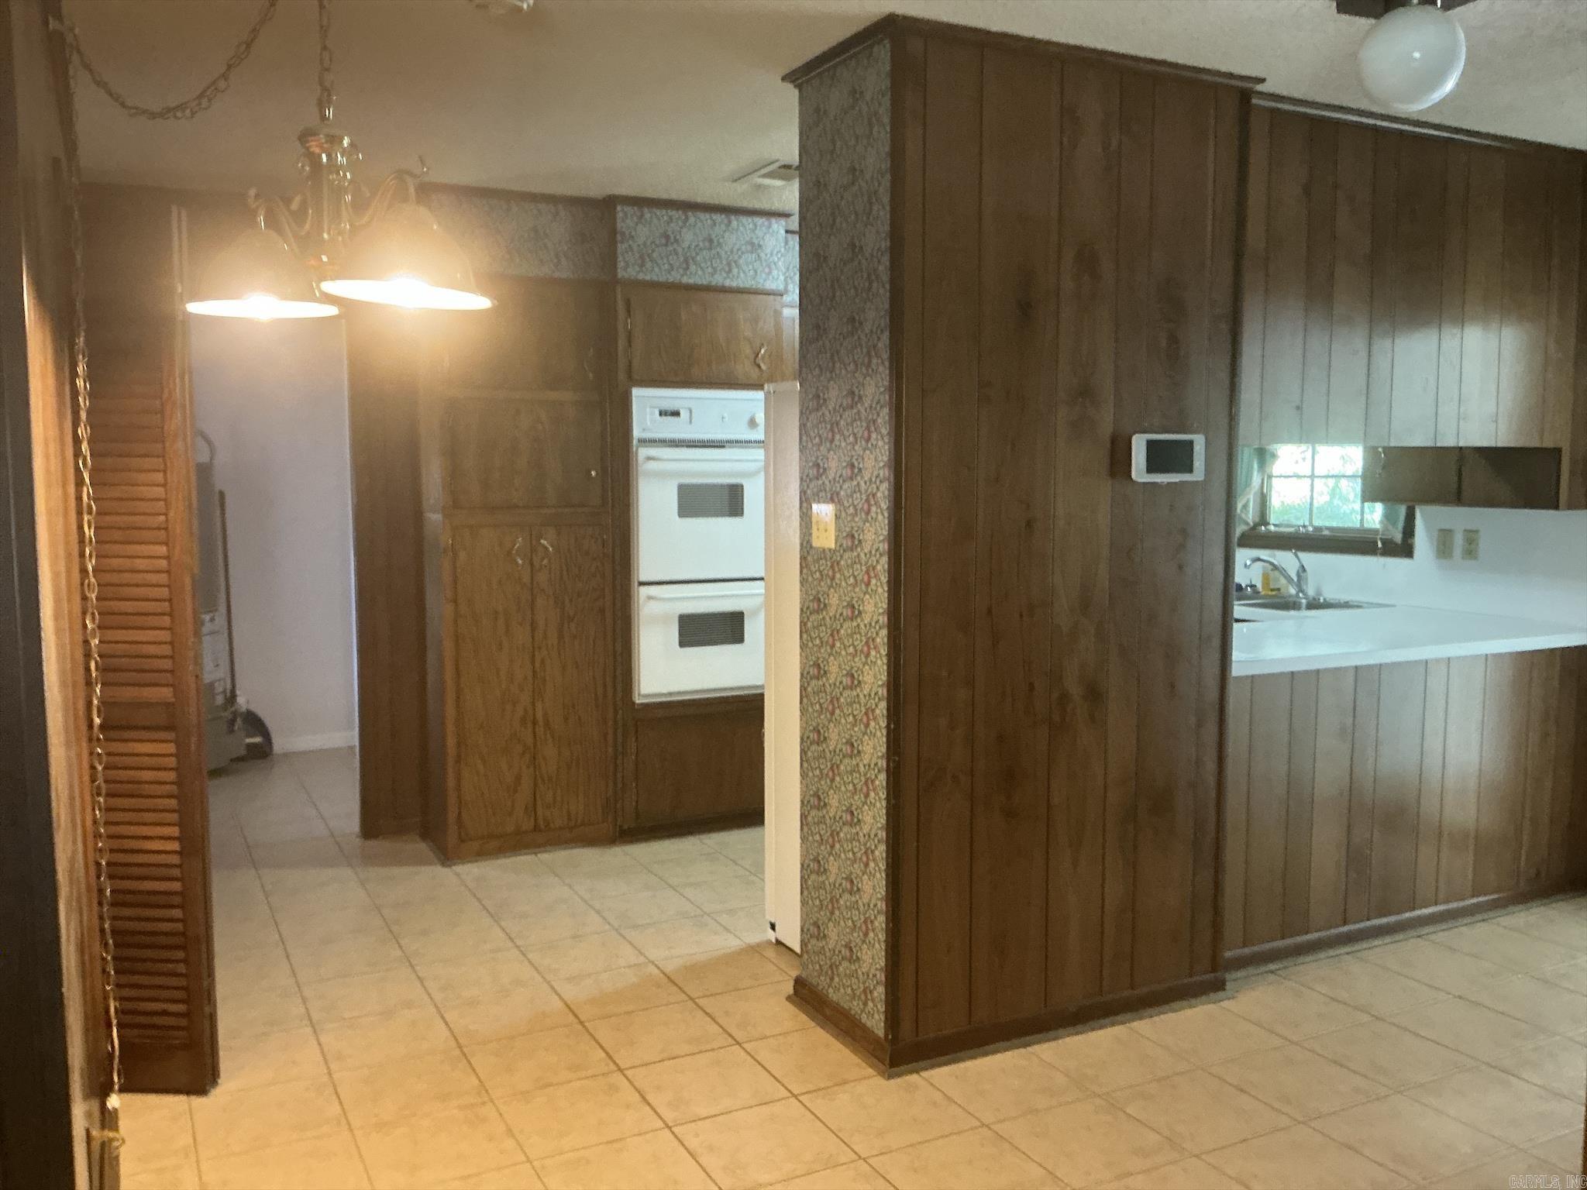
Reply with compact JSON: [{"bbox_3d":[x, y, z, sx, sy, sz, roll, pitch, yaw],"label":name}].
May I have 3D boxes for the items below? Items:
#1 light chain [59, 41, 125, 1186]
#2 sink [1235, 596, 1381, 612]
[{"bbox_3d":[-1.381,0.043,2.530,0.050,2.180,0.050,-3,6,-27],"label":"light chain"},{"bbox_3d":[1.905,0.111,5.229,0.540,0.190,0.820,-3,6,-27],"label":"sink"}]

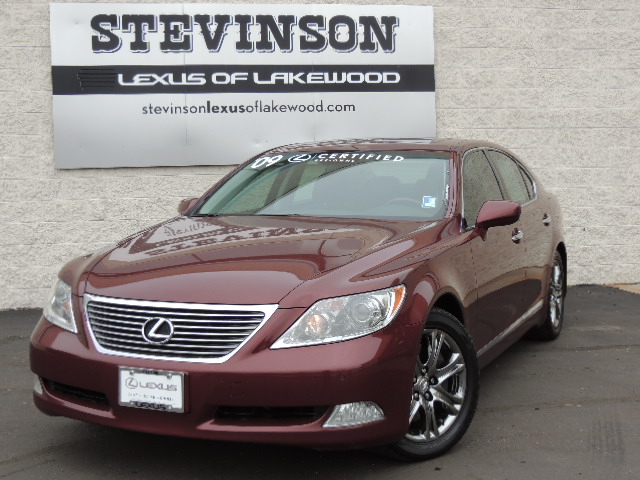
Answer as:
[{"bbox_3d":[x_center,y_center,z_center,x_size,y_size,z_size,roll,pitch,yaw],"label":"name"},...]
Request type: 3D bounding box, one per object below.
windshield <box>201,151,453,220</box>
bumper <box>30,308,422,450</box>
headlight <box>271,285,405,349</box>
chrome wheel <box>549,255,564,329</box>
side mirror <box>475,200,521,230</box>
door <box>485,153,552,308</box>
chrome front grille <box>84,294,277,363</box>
[{"bbox_3d":[0.044,-0.309,5.143,1.490,0.390,0.780,2,5,25],"label":"windshield"},{"bbox_3d":[-0.551,0.539,3.898,1.840,0.550,0.570,2,5,25],"label":"bumper"},{"bbox_3d":[0.084,0.308,3.661,0.420,0.225,0.450,2,5,25],"label":"headlight"},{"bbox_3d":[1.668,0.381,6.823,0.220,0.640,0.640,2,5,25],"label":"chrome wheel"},{"bbox_3d":[0.928,-0.126,4.801,0.230,0.150,0.150,2,5,25],"label":"side mirror"},{"bbox_3d":[1.325,-0.070,6.087,0.310,1.055,1.140,2,5,25],"label":"door"},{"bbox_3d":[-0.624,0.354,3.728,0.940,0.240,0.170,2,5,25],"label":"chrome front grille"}]

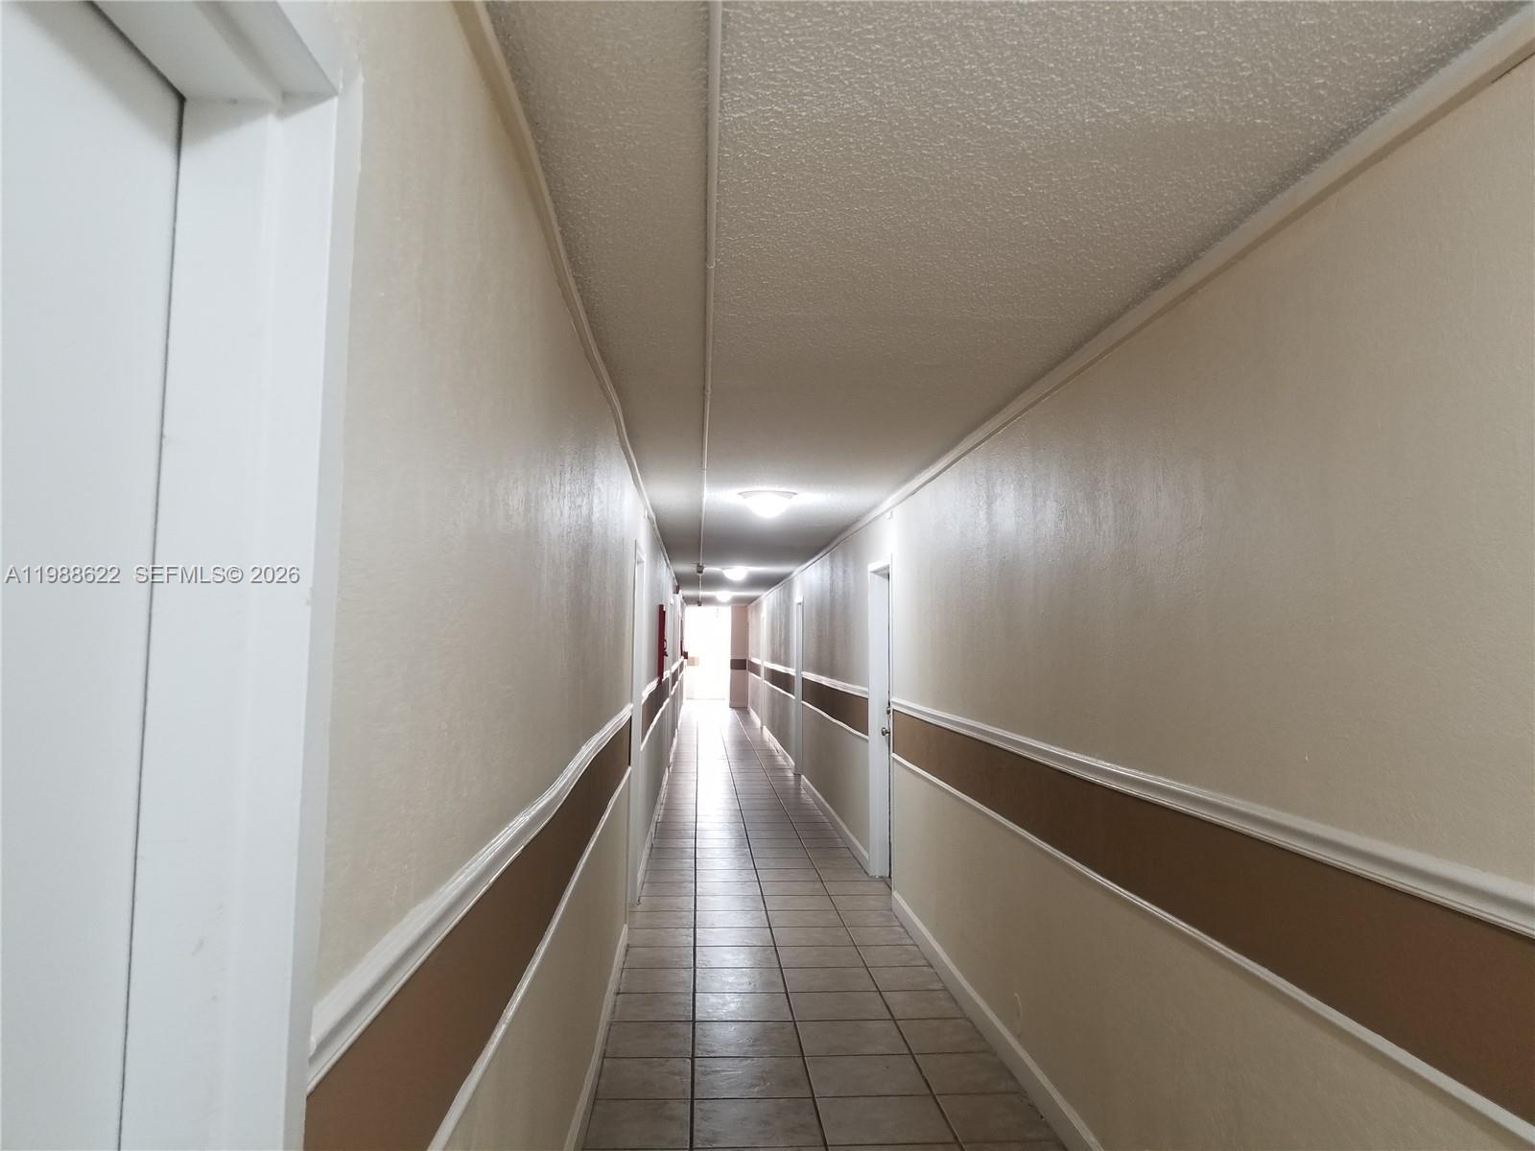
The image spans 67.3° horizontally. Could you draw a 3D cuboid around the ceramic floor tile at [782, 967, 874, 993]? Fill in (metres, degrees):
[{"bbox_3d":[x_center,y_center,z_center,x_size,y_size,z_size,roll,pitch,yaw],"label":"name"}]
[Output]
[{"bbox_3d":[0.281,1.844,5.247,0.400,0.010,0.382,1,-3,-3],"label":"ceramic floor tile"}]

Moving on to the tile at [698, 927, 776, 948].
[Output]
[{"bbox_3d":[-0.174,1.914,6.093,0.408,0.010,0.390,1,-3,-3],"label":"tile"}]

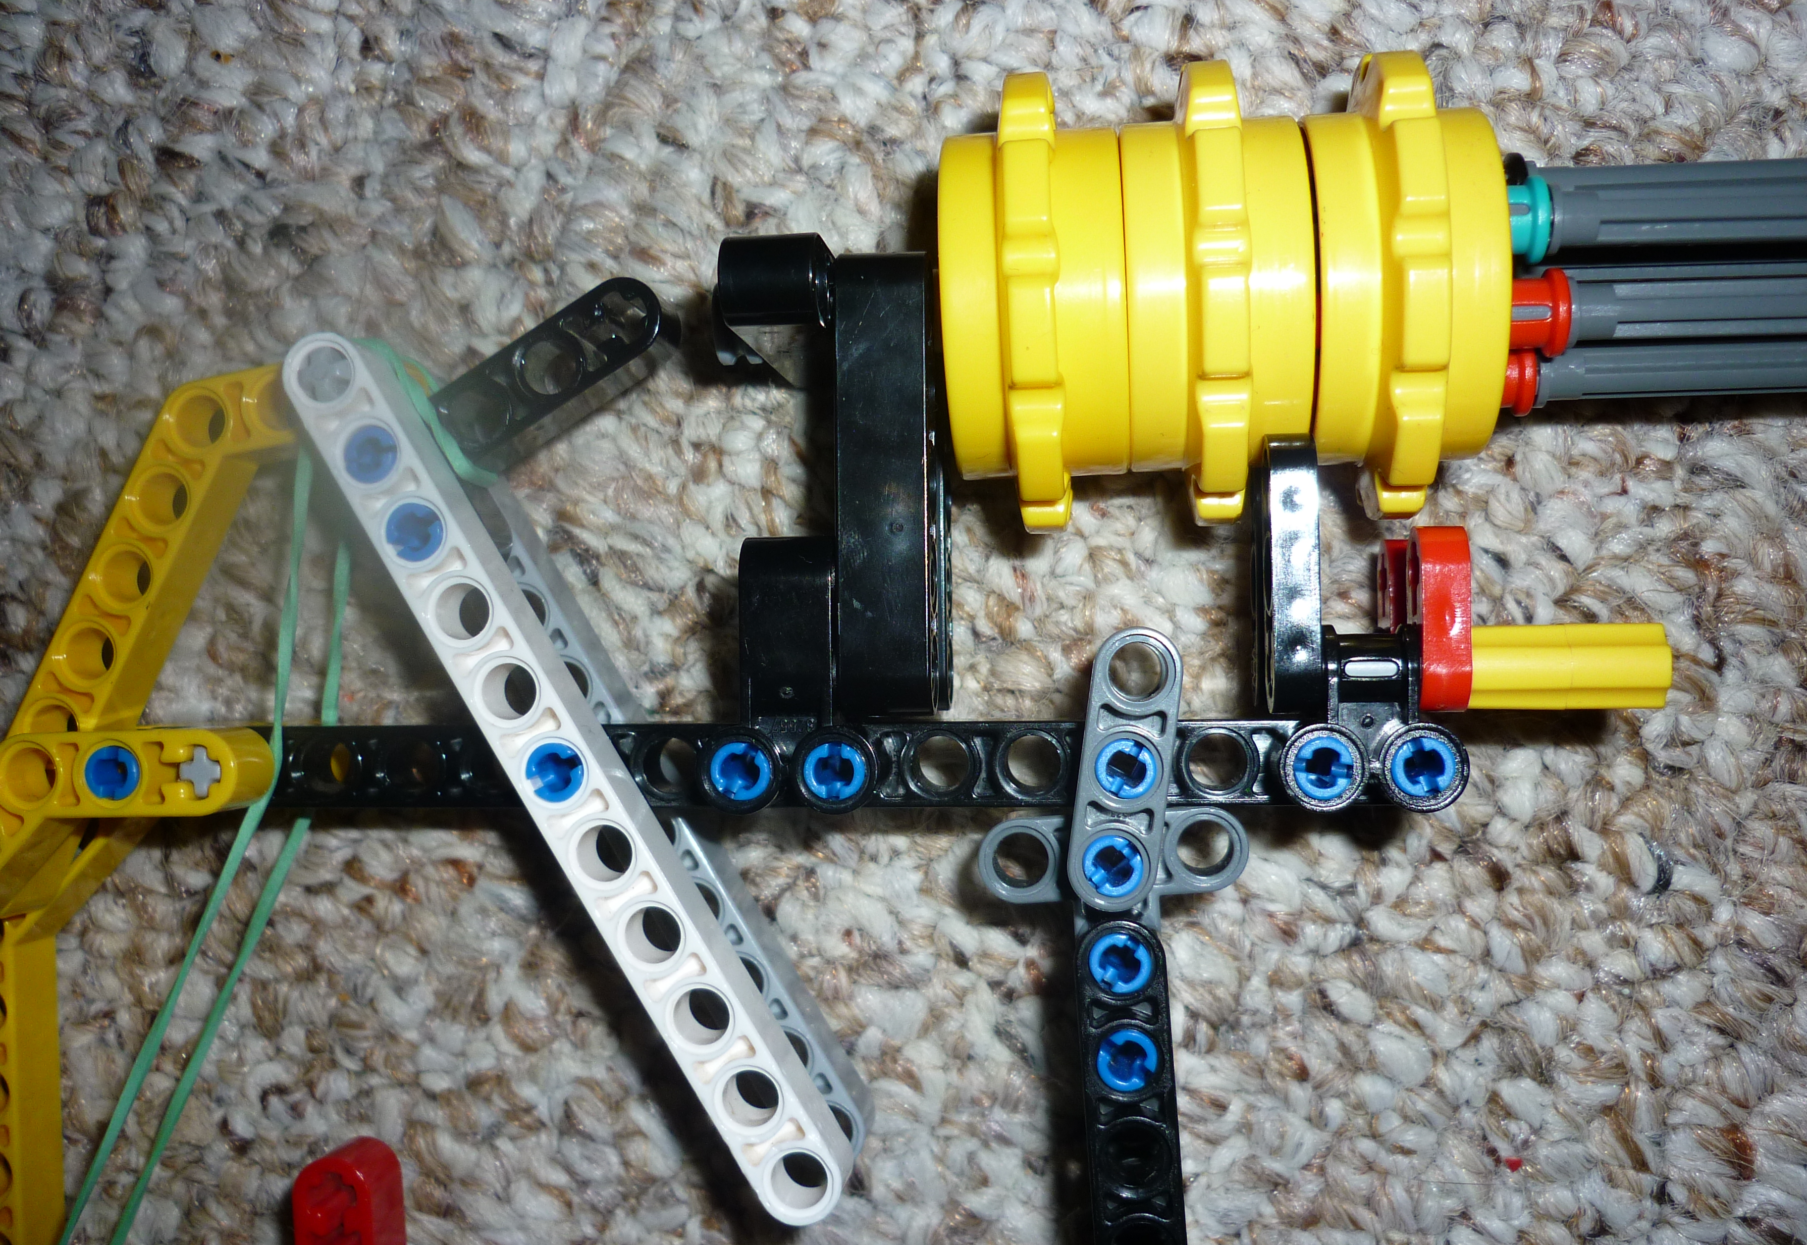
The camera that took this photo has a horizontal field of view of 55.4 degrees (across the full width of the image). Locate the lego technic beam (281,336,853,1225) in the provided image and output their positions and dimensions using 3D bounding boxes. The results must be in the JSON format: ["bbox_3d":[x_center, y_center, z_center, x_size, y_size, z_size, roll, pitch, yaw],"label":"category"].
[{"bbox_3d":[-0.029,0.013,0.151,0.007,0.008,0.087,-32,86,5],"label":"lego technic beam"}]

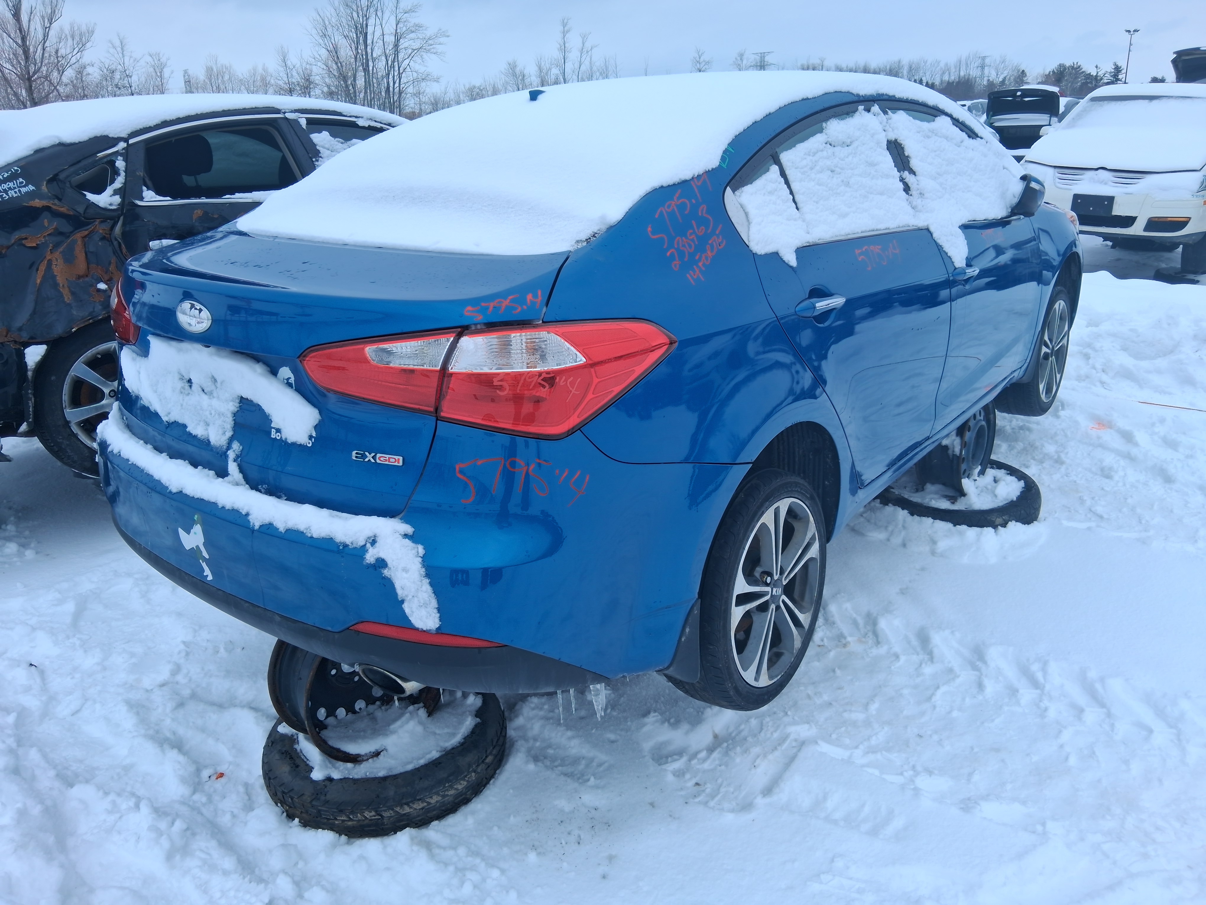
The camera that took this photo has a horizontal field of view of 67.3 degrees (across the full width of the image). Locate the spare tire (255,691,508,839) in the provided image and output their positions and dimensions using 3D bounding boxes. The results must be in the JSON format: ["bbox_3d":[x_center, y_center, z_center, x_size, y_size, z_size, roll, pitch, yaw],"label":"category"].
[{"bbox_3d":[-0.527,0.706,2.228,0.580,0.130,0.580,-2,19,1],"label":"spare tire"}]

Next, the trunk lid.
[{"bbox_3d":[-0.689,-0.236,2.028,1.390,0.450,0.500,12,25,36],"label":"trunk lid"}]

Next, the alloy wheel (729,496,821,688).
[{"bbox_3d":[0.364,0.333,2.266,0.180,0.468,0.468,8,22,37],"label":"alloy wheel"}]

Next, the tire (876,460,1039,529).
[{"bbox_3d":[1.308,0.161,3.362,0.585,0.130,0.585,11,27,36],"label":"tire"}]

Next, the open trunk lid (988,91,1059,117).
[{"bbox_3d":[7.785,-6.466,16.800,1.280,0.500,0.420,10,23,30],"label":"open trunk lid"}]

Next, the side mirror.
[{"bbox_3d":[1.500,-0.910,3.188,0.118,0.158,0.200,1,20,11],"label":"side mirror"}]

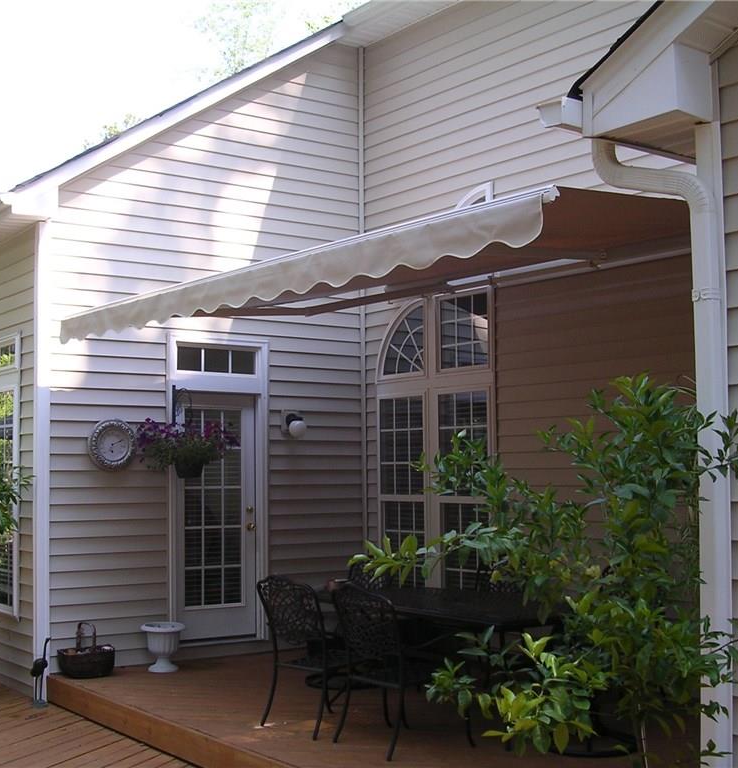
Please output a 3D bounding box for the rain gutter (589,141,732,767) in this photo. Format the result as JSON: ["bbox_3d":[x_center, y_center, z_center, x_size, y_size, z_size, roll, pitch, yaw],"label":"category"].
[{"bbox_3d":[0.994,0.415,3.831,0.120,2.720,0.560,3,-5,-37],"label":"rain gutter"}]

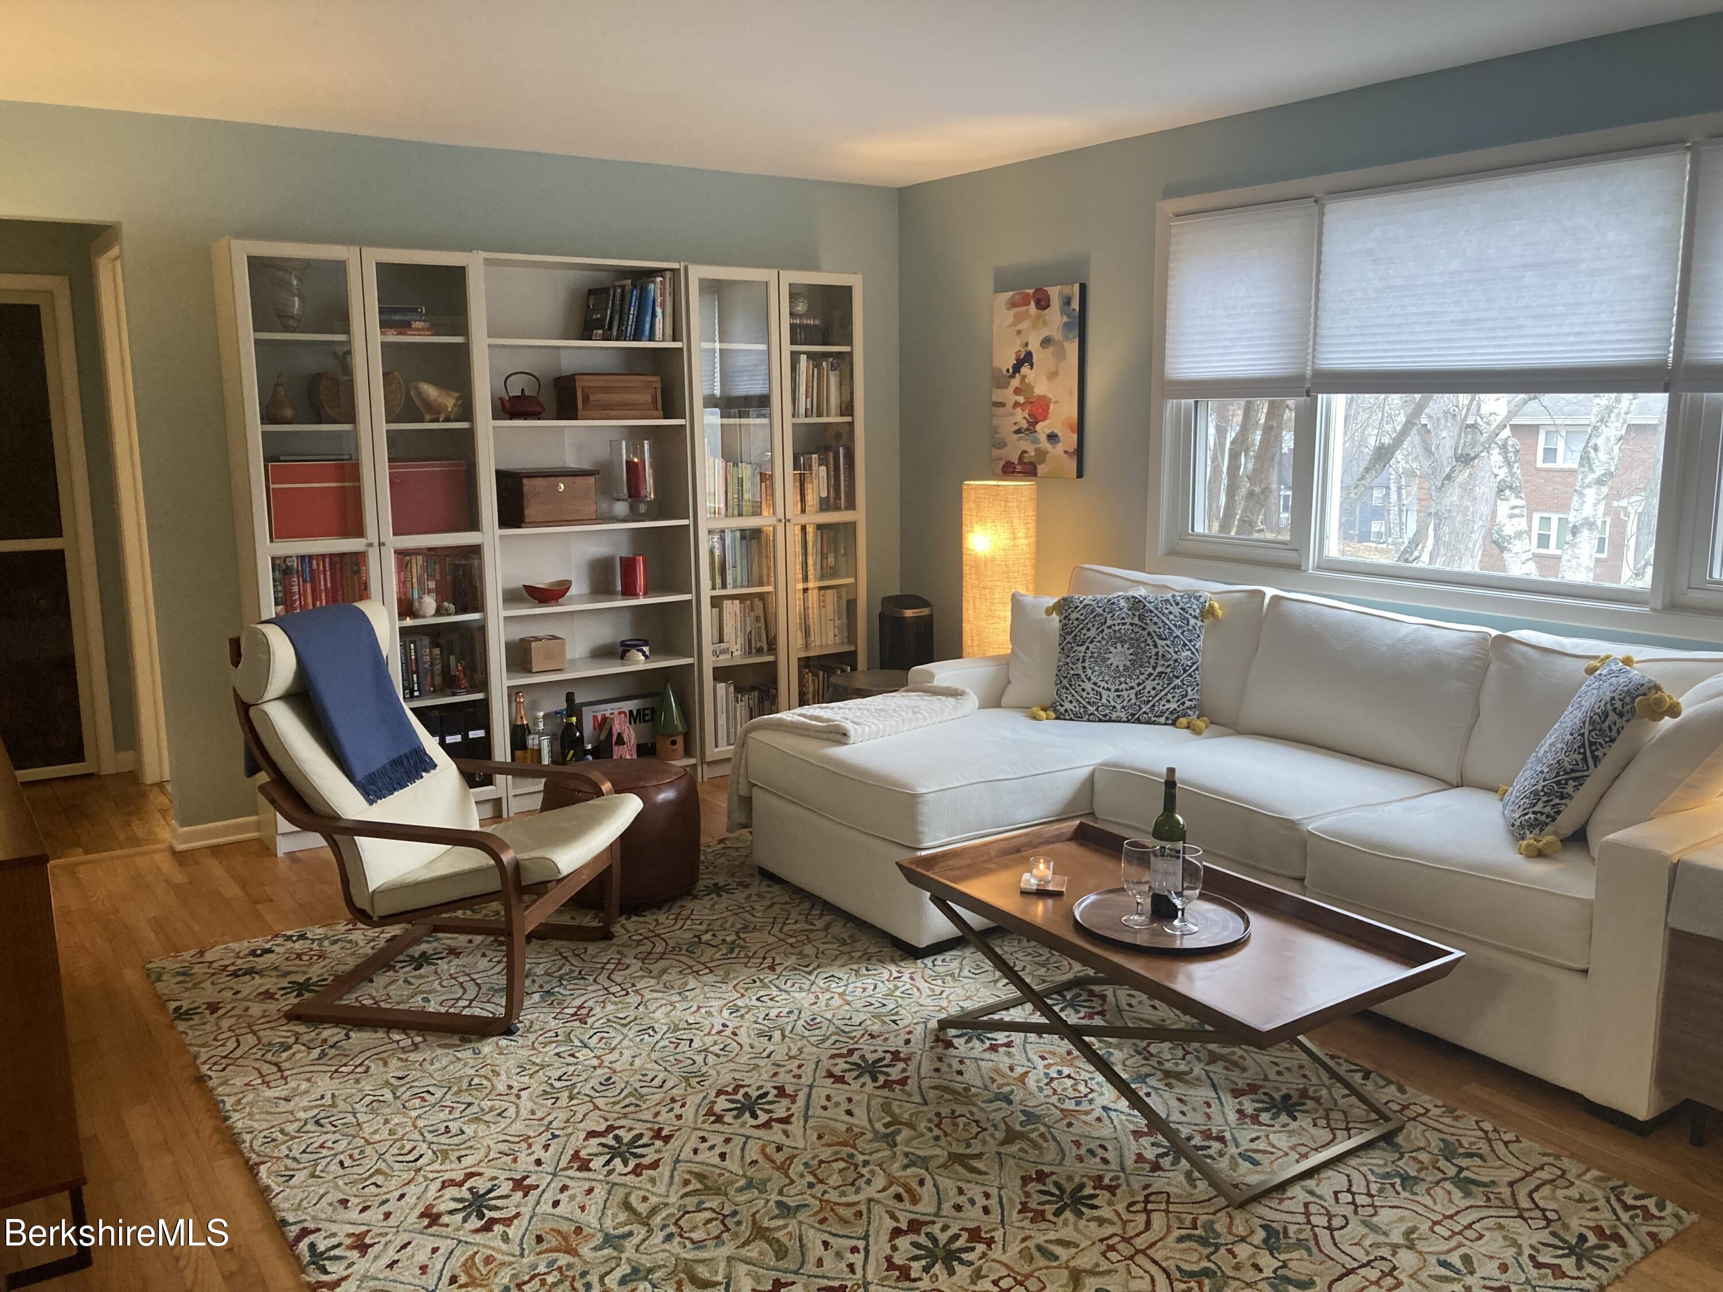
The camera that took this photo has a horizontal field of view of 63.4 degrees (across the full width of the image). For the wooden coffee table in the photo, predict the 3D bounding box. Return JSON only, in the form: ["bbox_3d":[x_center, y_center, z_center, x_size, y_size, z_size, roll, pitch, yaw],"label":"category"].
[{"bbox_3d":[0.658,0.777,3.140,0.607,0.410,1.105,-7,12,-33],"label":"wooden coffee table"}]

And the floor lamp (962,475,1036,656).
[{"bbox_3d":[0.523,-0.022,5.367,0.275,1.200,0.275,0,10,0],"label":"floor lamp"}]

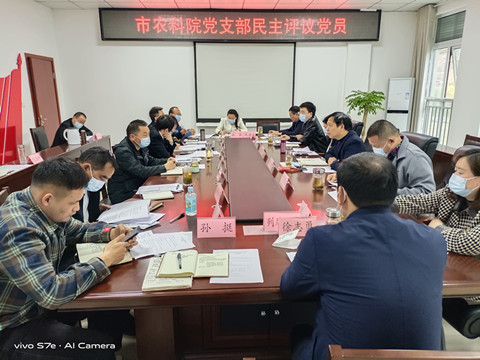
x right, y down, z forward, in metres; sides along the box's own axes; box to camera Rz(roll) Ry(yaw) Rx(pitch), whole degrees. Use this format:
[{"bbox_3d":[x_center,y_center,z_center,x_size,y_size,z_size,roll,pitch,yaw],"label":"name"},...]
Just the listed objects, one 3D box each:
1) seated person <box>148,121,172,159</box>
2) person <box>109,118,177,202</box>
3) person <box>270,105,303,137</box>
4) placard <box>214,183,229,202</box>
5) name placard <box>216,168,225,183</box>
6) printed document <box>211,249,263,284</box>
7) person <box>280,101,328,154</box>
[{"bbox_3d":[-0.786,-0.121,3.982,0.620,1.240,0.500,-1,14,-2],"label":"seated person"},{"bbox_3d":[-0.832,0.108,3.067,0.660,1.250,0.540,-2,14,-5],"label":"person"},{"bbox_3d":[0.860,-0.521,5.450,0.780,1.280,0.530,-1,14,-4],"label":"person"},{"bbox_3d":[-0.128,0.095,2.420,0.080,0.092,0.200,-2,14,-9],"label":"placard"},{"bbox_3d":[-0.154,-0.045,2.958,0.076,0.089,0.200,-2,14,-7],"label":"name placard"},{"bbox_3d":[-0.015,0.370,1.512,0.210,0.004,0.297,-1,14,-4],"label":"printed document"},{"bbox_3d":[0.940,-0.383,4.800,0.780,1.330,0.550,-2,14,-7],"label":"person"}]

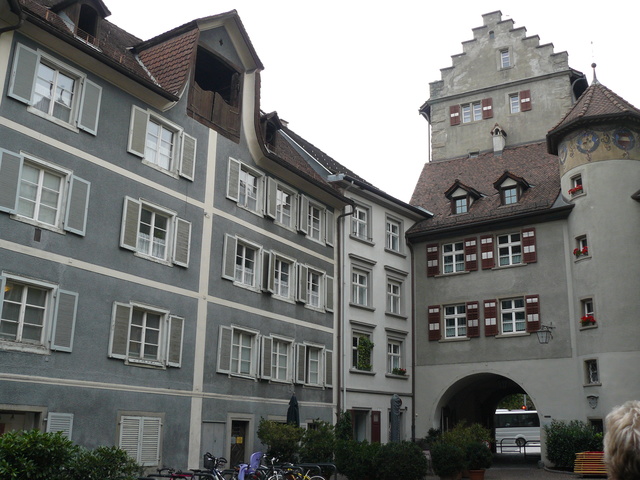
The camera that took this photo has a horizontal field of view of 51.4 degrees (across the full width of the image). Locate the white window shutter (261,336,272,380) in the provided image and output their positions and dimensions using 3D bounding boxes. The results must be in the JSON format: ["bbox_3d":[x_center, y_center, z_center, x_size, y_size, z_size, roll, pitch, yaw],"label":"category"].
[{"bbox_3d":[-1.754,3.924,22.106,0.050,1.403,0.549,-10,-20,31],"label":"white window shutter"}]

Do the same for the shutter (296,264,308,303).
[{"bbox_3d":[-0.602,1.660,25.207,0.050,1.408,0.539,-9,-19,31],"label":"shutter"}]

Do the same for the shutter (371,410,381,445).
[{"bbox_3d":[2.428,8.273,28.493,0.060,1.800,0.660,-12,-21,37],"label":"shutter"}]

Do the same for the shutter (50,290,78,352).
[{"bbox_3d":[-5.999,1.922,15.713,0.050,1.420,0.551,-10,-20,31],"label":"shutter"}]

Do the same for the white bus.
[{"bbox_3d":[17.445,16.221,57.371,11.000,3.250,2.500,-12,-21,38],"label":"white bus"}]

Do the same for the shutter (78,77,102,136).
[{"bbox_3d":[-6.231,-3.603,18.103,0.060,1.452,0.582,-9,-19,31],"label":"shutter"}]

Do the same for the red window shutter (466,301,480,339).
[{"bbox_3d":[6.829,3.568,29.666,0.586,1.596,0.050,-10,-20,33],"label":"red window shutter"}]

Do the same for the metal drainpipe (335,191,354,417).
[{"bbox_3d":[1.048,3.564,26.619,0.800,10.600,0.200,-9,-19,31],"label":"metal drainpipe"}]

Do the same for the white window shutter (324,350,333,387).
[{"bbox_3d":[0.378,5.129,26.390,0.060,1.430,0.611,-9,-19,31],"label":"white window shutter"}]

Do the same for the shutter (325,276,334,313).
[{"bbox_3d":[0.419,2.212,27.254,0.060,1.436,0.633,-9,-19,31],"label":"shutter"}]

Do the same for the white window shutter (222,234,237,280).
[{"bbox_3d":[-2.875,0.576,21.222,0.050,1.422,0.578,-10,-20,31],"label":"white window shutter"}]

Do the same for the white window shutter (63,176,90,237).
[{"bbox_3d":[-6.282,-0.888,17.299,0.060,1.491,0.620,-9,-19,31],"label":"white window shutter"}]

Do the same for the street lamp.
[{"bbox_3d":[9.476,4.007,27.811,0.550,0.800,1.100,-11,-20,34],"label":"street lamp"}]

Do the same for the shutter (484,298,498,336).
[{"bbox_3d":[7.397,3.351,28.735,0.561,1.546,0.050,-10,-20,32],"label":"shutter"}]

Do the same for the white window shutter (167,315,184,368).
[{"bbox_3d":[-4.244,2.994,19.590,0.060,1.447,0.599,-9,-19,31],"label":"white window shutter"}]

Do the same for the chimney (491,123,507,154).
[{"bbox_3d":[9.438,-5.288,35.155,0.670,1.791,0.600,-10,-20,33],"label":"chimney"}]

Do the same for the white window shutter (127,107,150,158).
[{"bbox_3d":[-5.257,-3.145,19.353,0.060,1.456,0.649,-9,-19,31],"label":"white window shutter"}]

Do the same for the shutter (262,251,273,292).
[{"bbox_3d":[-1.873,1.120,23.771,0.060,1.434,0.618,-9,-19,31],"label":"shutter"}]

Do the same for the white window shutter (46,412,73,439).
[{"bbox_3d":[-6.233,4.805,15.865,0.060,1.280,0.700,-9,-19,31],"label":"white window shutter"}]

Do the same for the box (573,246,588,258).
[{"bbox_3d":[10.327,0.507,26.355,0.250,0.380,0.600,9,-18,-26],"label":"box"}]

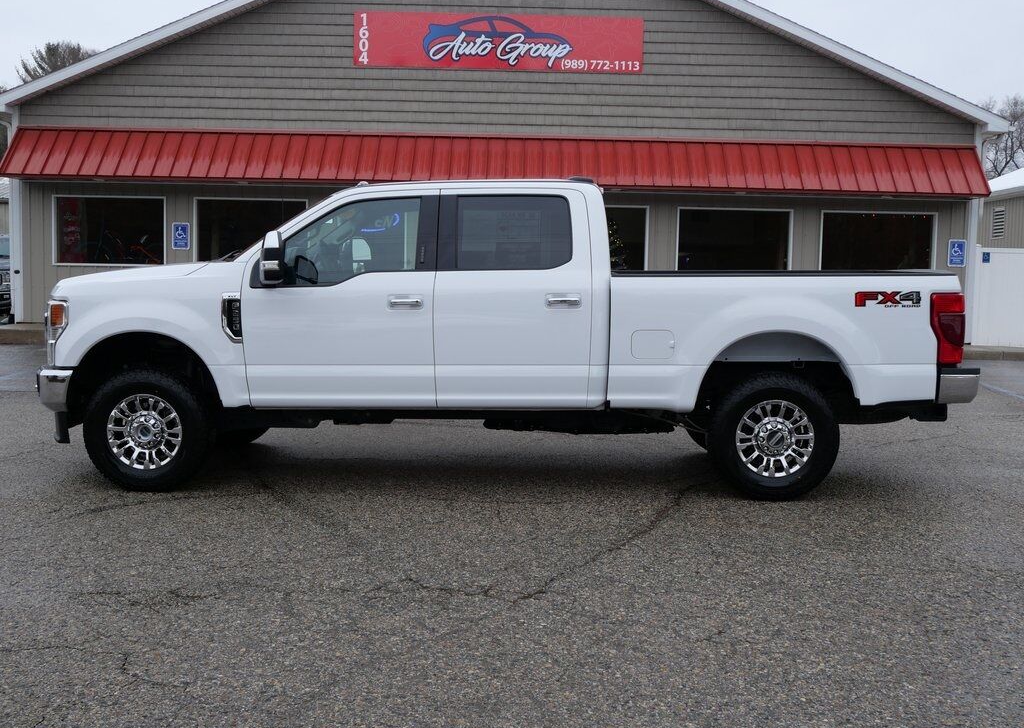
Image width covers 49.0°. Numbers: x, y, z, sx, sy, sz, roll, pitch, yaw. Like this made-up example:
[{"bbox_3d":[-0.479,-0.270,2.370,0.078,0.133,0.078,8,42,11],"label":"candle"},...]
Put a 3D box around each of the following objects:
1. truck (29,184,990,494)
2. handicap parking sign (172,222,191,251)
[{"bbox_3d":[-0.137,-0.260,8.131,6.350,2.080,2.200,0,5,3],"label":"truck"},{"bbox_3d":[-5.665,-2.190,19.250,0.305,0.457,0.020,1,5,0],"label":"handicap parking sign"}]

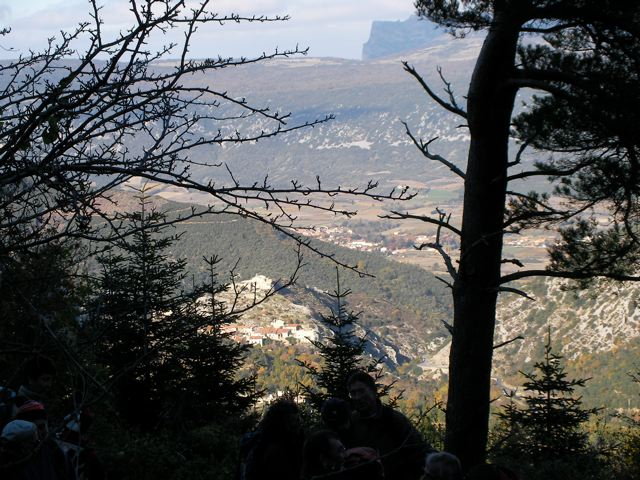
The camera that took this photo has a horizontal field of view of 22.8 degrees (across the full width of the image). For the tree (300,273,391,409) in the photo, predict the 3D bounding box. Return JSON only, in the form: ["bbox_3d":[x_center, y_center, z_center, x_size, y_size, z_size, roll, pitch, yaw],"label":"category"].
[{"bbox_3d":[0.190,0.920,13.000,0.820,1.400,0.820,0,7,0],"label":"tree"}]

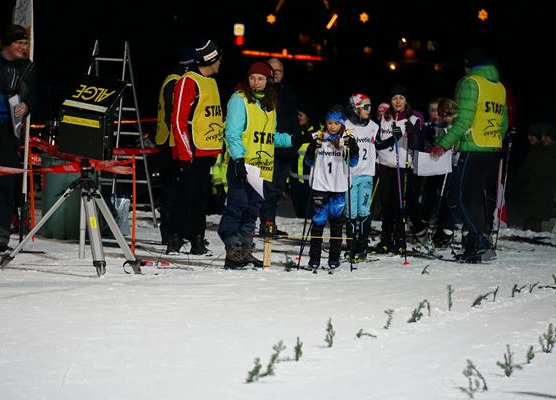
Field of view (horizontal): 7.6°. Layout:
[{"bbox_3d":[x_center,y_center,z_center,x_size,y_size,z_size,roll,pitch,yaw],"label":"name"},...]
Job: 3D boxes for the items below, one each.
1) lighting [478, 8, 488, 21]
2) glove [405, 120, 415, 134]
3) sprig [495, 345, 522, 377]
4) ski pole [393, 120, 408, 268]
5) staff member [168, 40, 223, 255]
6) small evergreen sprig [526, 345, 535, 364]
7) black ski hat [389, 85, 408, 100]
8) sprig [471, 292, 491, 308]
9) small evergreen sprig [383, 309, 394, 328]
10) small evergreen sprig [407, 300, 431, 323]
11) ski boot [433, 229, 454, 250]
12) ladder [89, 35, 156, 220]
[{"bbox_3d":[7.399,-6.679,150.000,0.400,0.440,0.200,1,2,0],"label":"lighting"},{"bbox_3d":[1.155,-0.637,36.600,0.090,0.125,0.100,1,1,11],"label":"glove"},{"bbox_3d":[1.217,0.844,21.900,0.137,0.170,0.120,0,2,0],"label":"sprig"},{"bbox_3d":[1.070,-0.057,36.300,0.080,1.250,0.100,-4,-14,0],"label":"ski pole"},{"bbox_3d":[-0.723,-0.464,36.500,0.380,1.865,0.530,2,2,44],"label":"staff member"},{"bbox_3d":[1.394,0.853,23.000,0.048,0.110,0.050,0,2,0],"label":"small evergreen sprig"},{"bbox_3d":[1.067,-0.952,36.900,0.185,0.145,0.210,1,1,6],"label":"black ski hat"},{"bbox_3d":[1.393,0.690,28.600,0.140,0.110,0.090,0,2,0],"label":"sprig"},{"bbox_3d":[0.710,0.768,26.900,0.075,0.130,0.075,1,2,0],"label":"small evergreen sprig"},{"bbox_3d":[0.900,0.715,26.700,0.155,0.140,0.090,1,1,0],"label":"small evergreen sprig"},{"bbox_3d":[1.561,0.368,39.300,0.110,0.190,0.260,1,2,24],"label":"ski boot"},{"bbox_3d":[-1.812,-0.698,44.400,0.680,2.000,1.100,2,2,26],"label":"ladder"}]

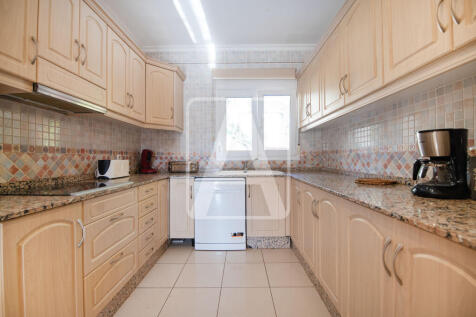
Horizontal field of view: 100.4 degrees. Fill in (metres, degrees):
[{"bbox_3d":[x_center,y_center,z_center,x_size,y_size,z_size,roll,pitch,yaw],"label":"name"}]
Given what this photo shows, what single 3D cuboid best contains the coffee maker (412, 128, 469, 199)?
[{"bbox_3d":[0.959,0.024,0.972,0.215,0.315,0.175,-1,0,18],"label":"coffee maker"}]

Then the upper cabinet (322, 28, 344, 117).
[{"bbox_3d":[1.005,-0.767,1.790,0.320,0.700,0.440,-1,0,1],"label":"upper cabinet"}]

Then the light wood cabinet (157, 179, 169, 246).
[{"bbox_3d":[-1.099,0.600,2.226,0.540,0.707,0.305,-1,0,1],"label":"light wood cabinet"}]

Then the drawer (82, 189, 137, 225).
[{"bbox_3d":[-1.099,0.311,1.389,0.500,0.130,0.572,-1,0,1],"label":"drawer"}]

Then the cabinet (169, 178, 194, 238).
[{"bbox_3d":[-0.649,0.578,2.627,0.289,0.711,0.565,0,0,1],"label":"cabinet"}]

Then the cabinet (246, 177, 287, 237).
[{"bbox_3d":[0.347,0.578,2.612,0.464,0.711,0.565,0,0,1],"label":"cabinet"}]

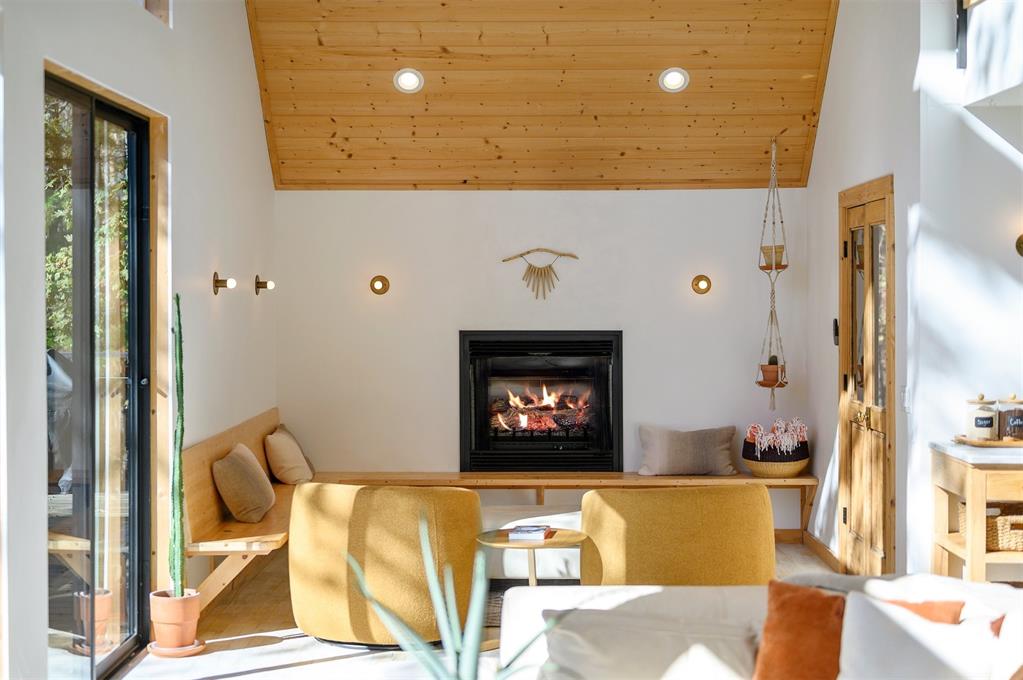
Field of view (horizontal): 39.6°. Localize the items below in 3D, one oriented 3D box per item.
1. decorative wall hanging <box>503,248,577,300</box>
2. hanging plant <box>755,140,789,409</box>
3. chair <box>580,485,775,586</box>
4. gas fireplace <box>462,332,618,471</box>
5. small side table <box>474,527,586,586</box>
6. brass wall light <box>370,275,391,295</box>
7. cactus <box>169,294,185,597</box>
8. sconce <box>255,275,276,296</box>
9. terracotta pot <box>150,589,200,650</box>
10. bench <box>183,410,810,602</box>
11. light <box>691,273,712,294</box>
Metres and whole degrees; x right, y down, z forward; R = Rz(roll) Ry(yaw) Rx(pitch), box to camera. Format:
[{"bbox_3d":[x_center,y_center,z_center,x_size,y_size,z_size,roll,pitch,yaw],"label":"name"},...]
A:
[{"bbox_3d":[0.184,-0.416,8.872,0.477,0.323,0.030,0,2,1],"label":"decorative wall hanging"},{"bbox_3d":[1.574,-0.397,8.591,0.200,1.630,0.200,0,2,1],"label":"hanging plant"},{"bbox_3d":[0.771,0.995,6.551,0.850,0.730,0.800,-1,2,-19],"label":"chair"},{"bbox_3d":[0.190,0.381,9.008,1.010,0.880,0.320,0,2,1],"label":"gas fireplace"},{"bbox_3d":[0.090,1.124,6.404,0.490,0.490,0.490,0,2,1],"label":"small side table"},{"bbox_3d":[-0.822,-0.342,8.858,0.121,0.121,0.110,0,2,1],"label":"brass wall light"},{"bbox_3d":[-1.480,0.460,6.271,0.080,1.320,0.080,0,2,1],"label":"cactus"},{"bbox_3d":[-1.435,-0.319,8.306,0.110,0.121,0.121,0,2,1],"label":"sconce"},{"bbox_3d":[-1.491,1.249,6.300,0.225,0.250,0.225,0,2,0],"label":"terracotta pot"},{"bbox_3d":[0.168,0.892,7.681,3.320,0.860,2.450,0,2,1],"label":"bench"},{"bbox_3d":[1.190,-0.343,8.821,0.121,0.121,0.110,0,2,1],"label":"light"}]

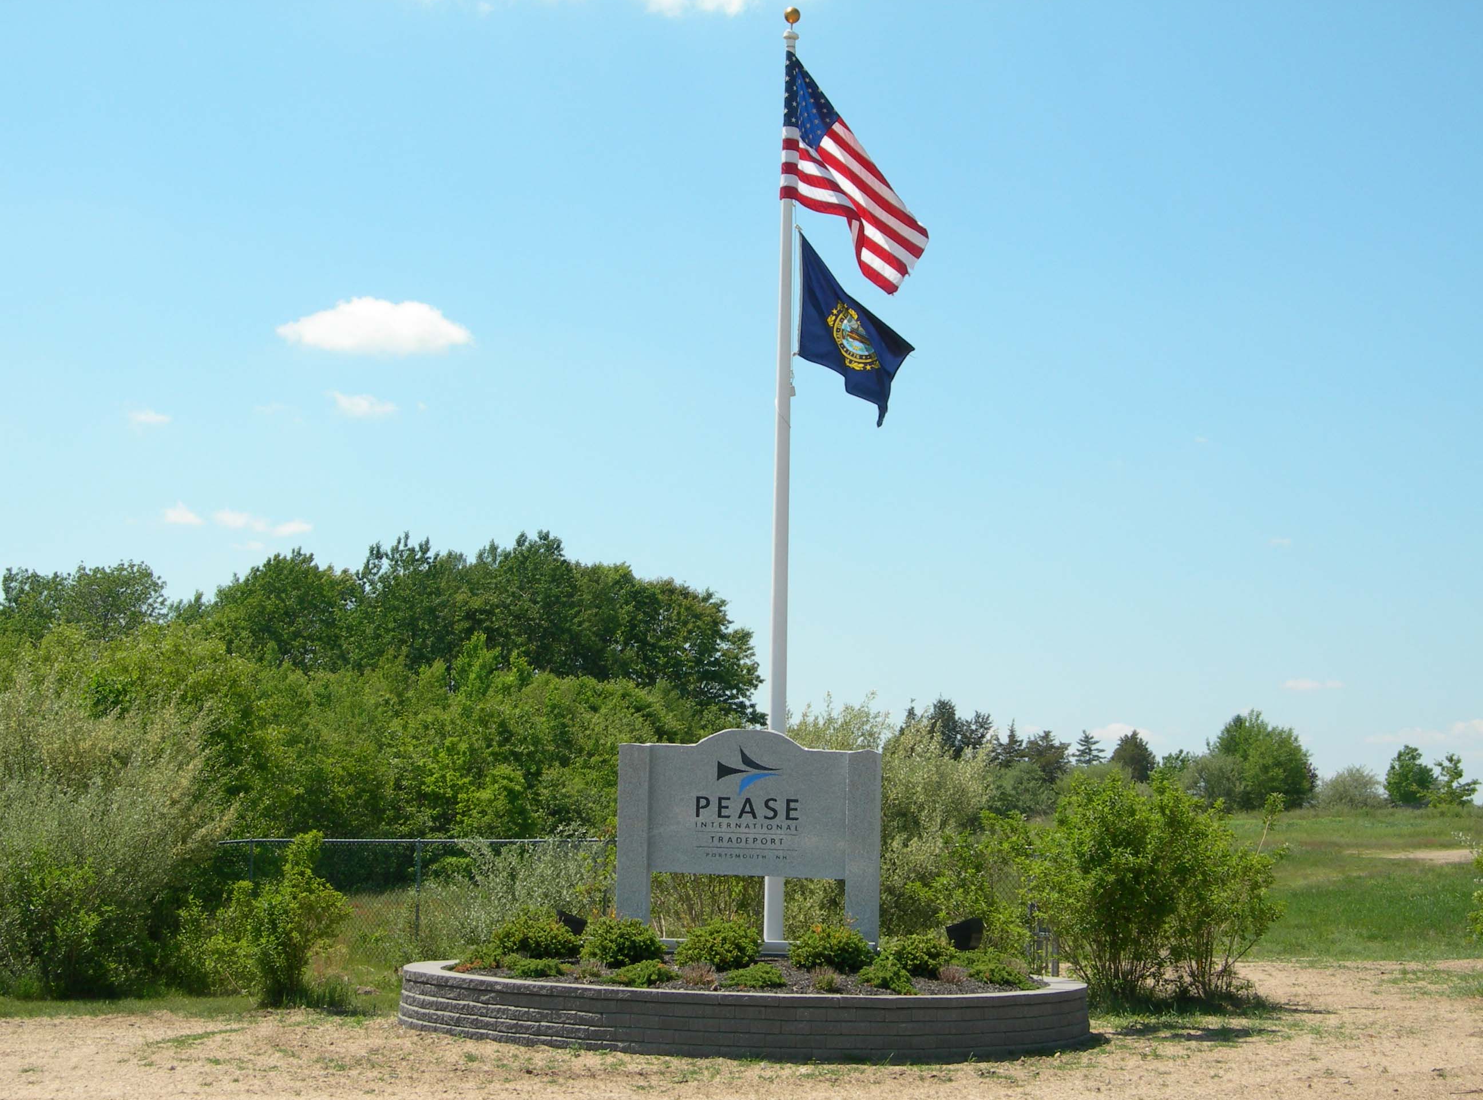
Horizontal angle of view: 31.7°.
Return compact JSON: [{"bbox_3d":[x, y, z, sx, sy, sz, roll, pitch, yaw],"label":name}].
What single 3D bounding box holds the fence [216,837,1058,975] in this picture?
[{"bbox_3d":[-1.864,4.129,29.611,12.260,1.700,0.100,-3,-8,36],"label":"fence"}]

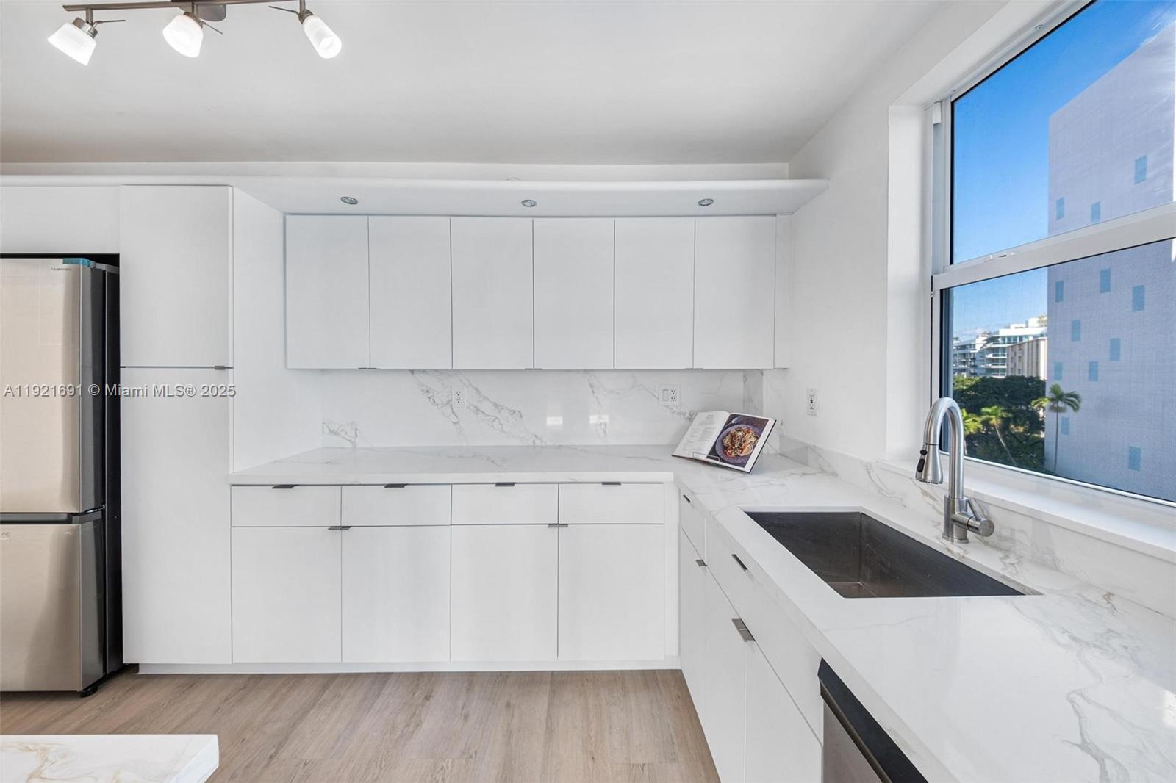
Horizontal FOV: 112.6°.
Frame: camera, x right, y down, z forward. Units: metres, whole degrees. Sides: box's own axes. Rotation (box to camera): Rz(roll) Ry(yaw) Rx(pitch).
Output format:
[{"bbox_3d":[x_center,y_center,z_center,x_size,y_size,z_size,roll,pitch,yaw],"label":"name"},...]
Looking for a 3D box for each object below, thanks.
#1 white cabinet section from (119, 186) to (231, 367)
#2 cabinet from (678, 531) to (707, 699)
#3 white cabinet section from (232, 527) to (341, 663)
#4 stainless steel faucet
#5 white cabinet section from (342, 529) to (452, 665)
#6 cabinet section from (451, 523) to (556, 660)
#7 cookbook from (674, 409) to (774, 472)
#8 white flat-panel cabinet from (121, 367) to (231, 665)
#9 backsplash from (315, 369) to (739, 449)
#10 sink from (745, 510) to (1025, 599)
[{"bbox_3d":[-1.775,-0.502,1.960,0.475,0.785,0.560,0,2,-1],"label":"white cabinet section"},{"bbox_3d":[0.691,0.885,1.510,0.580,0.590,0.326,0,2,-1],"label":"cabinet"},{"bbox_3d":[-1.306,0.867,1.970,0.470,0.585,0.560,0,2,-1],"label":"white cabinet section"},{"bbox_3d":[0.909,0.203,0.983,0.190,0.373,0.125,0,2,-16],"label":"stainless steel faucet"},{"bbox_3d":[-0.837,0.866,1.975,0.470,0.585,0.560,0,2,-1],"label":"white cabinet section"},{"bbox_3d":[-0.373,0.860,1.980,0.465,0.585,0.560,0,2,-1],"label":"cabinet section"},{"bbox_3d":[0.625,0.229,1.831,0.410,0.035,0.280,2,47,53],"label":"cookbook"},{"bbox_3d":[-1.787,0.529,1.985,0.477,1.285,0.580,0,2,-1],"label":"white flat-panel cabinet"},{"bbox_3d":[-0.318,0.095,2.260,2.470,0.455,0.025,0,2,-1],"label":"backsplash"},{"bbox_3d":[0.692,0.519,1.018,0.420,0.240,0.520,0,2,-1],"label":"sink"}]

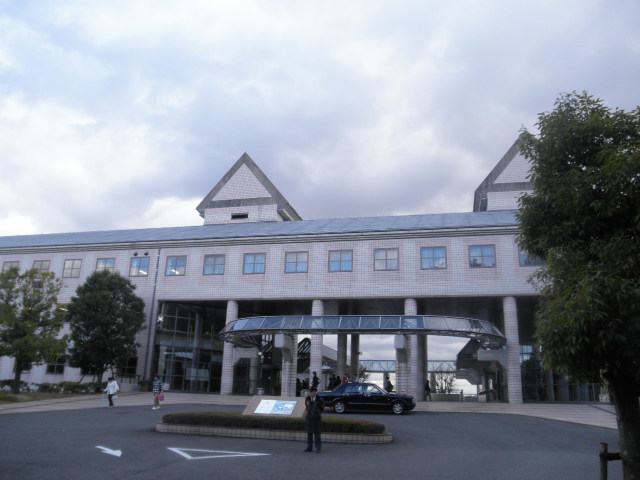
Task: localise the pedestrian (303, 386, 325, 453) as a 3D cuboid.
[{"bbox_3d":[-0.123,5.018,14.482,0.550,1.700,0.400,-2,-16,12],"label":"pedestrian"}]

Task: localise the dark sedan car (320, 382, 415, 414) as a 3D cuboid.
[{"bbox_3d":[2.320,7.609,25.012,4.690,1.450,1.720,-1,-16,10],"label":"dark sedan car"}]

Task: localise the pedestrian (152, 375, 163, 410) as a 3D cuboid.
[{"bbox_3d":[-8.208,7.767,26.322,0.480,1.620,0.420,-11,-20,36],"label":"pedestrian"}]

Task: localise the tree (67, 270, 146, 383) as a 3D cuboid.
[{"bbox_3d":[-16.667,6.822,40.545,5.800,9.100,5.800,1,-16,0],"label":"tree"}]

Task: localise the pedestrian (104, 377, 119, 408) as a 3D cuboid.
[{"bbox_3d":[-11.050,8.083,27.513,0.580,1.560,0.450,-3,-17,16],"label":"pedestrian"}]

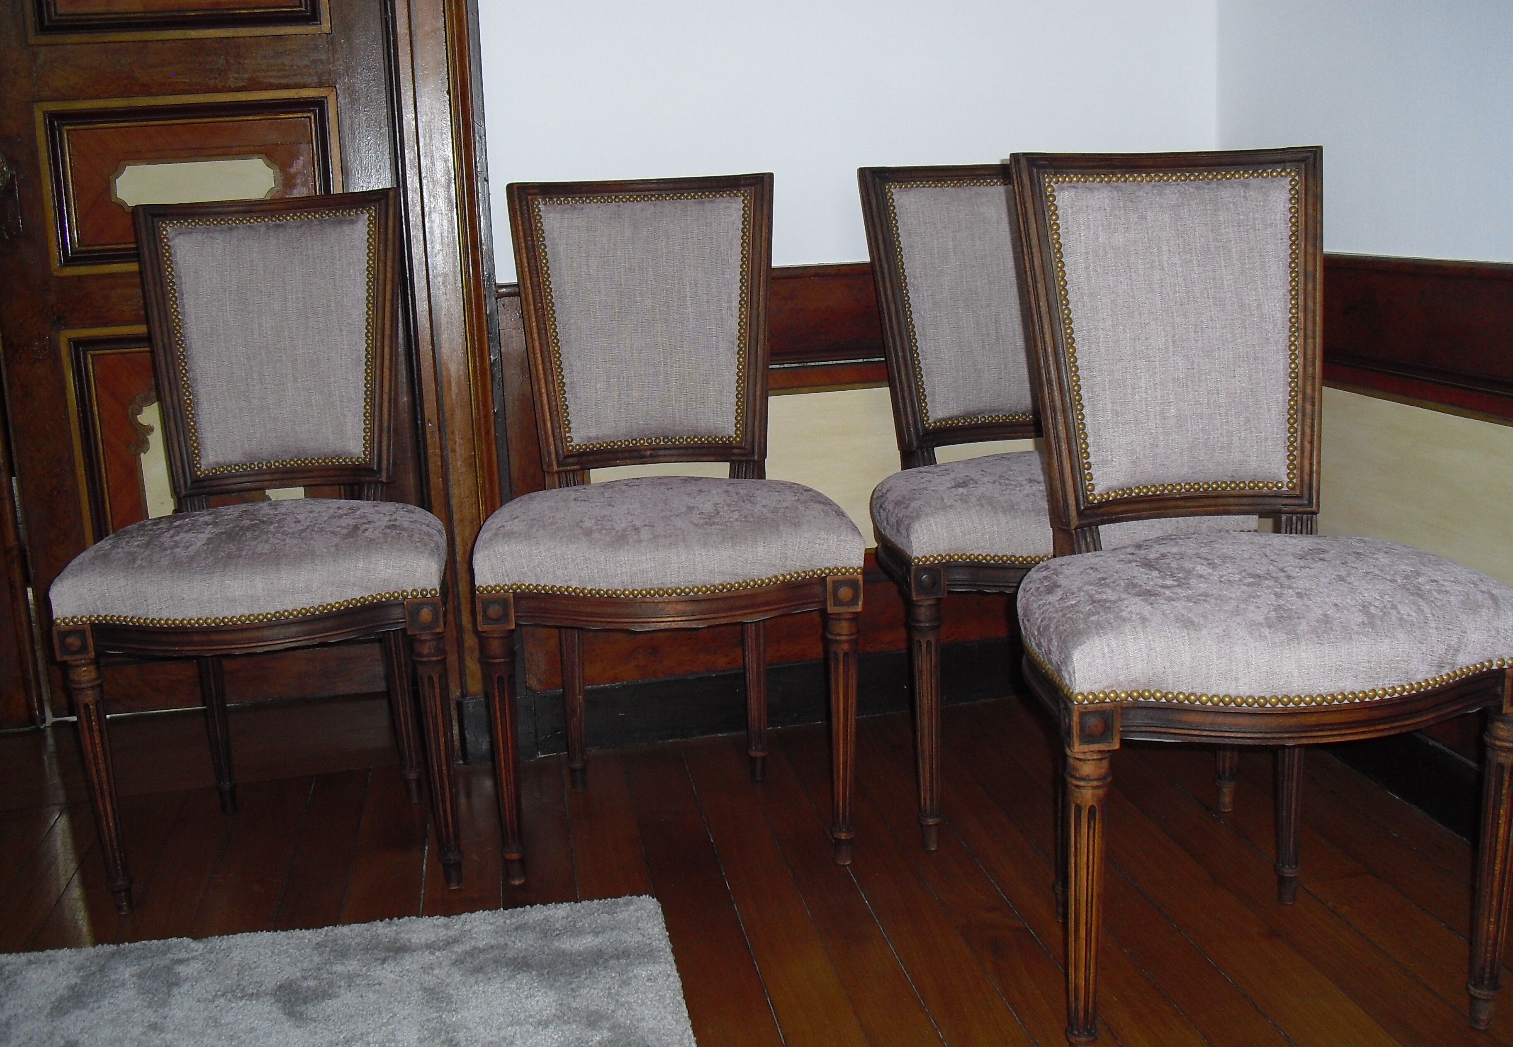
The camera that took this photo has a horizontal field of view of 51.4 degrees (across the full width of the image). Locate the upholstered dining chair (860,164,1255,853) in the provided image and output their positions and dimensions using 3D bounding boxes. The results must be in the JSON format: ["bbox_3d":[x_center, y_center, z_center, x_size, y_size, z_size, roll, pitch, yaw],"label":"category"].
[{"bbox_3d":[0.418,-0.059,2.327,0.510,0.954,0.536,-4,12,-9],"label":"upholstered dining chair"}]

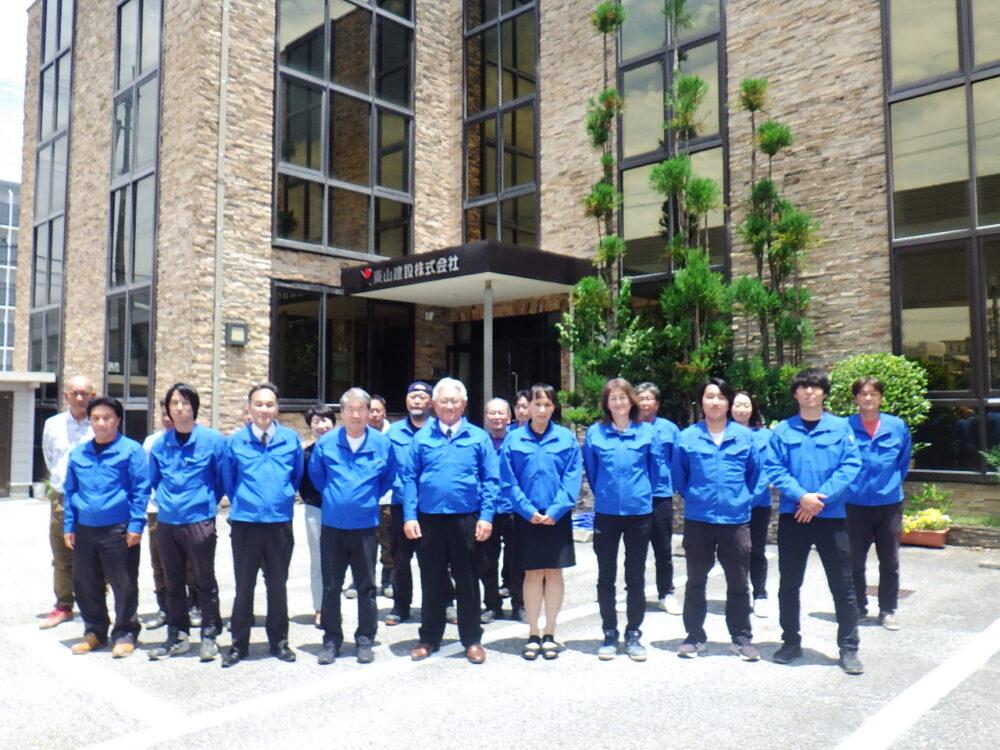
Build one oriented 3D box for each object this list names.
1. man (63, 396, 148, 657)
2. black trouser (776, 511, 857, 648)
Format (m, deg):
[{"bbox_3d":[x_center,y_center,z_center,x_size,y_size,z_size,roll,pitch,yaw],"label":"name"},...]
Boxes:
[{"bbox_3d":[-2.453,0.923,5.081,0.510,1.563,0.320,1,-4,-8],"label":"man"},{"bbox_3d":[1.888,1.211,4.839,0.460,0.870,0.350,-1,-4,18],"label":"black trouser"}]

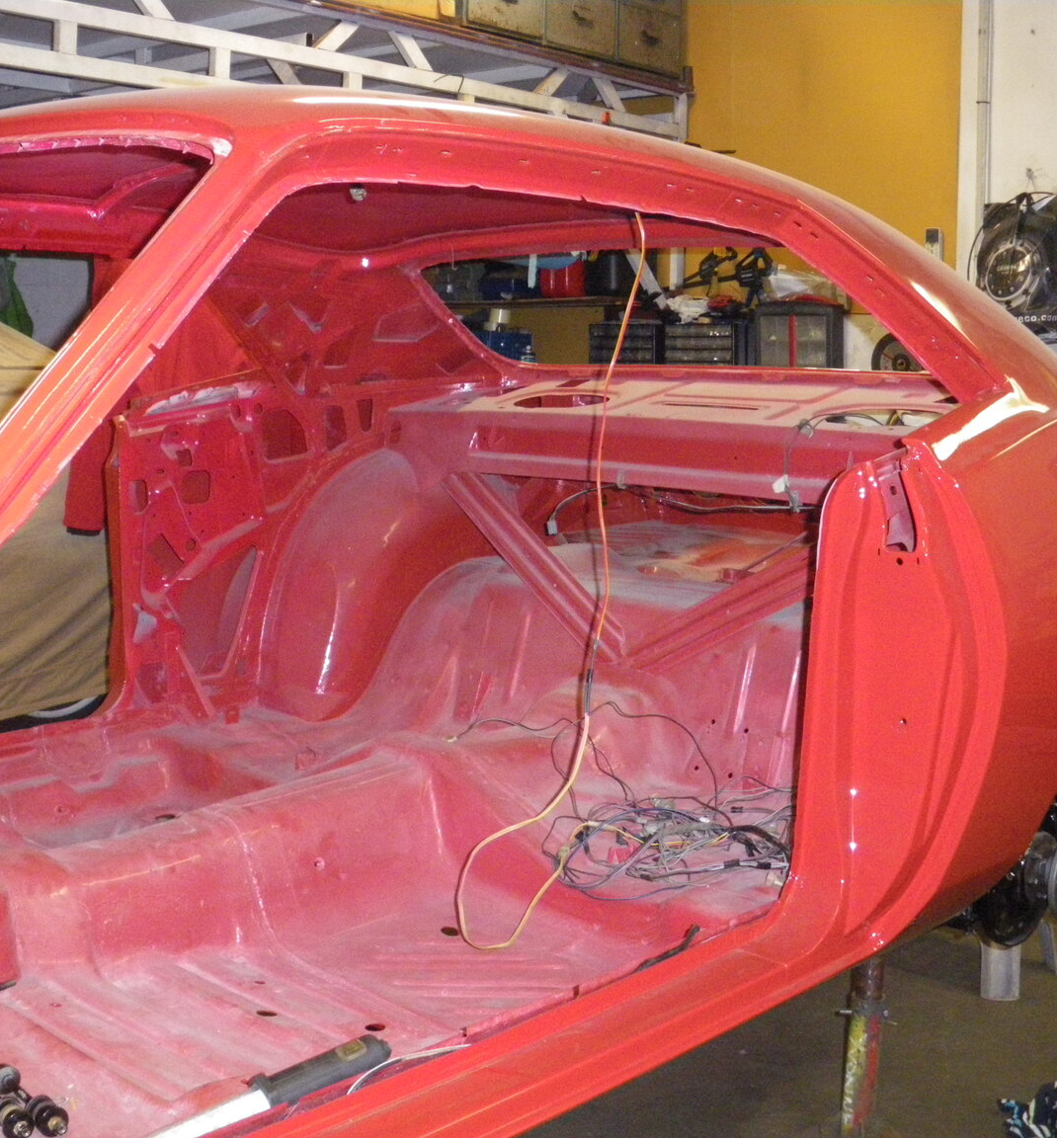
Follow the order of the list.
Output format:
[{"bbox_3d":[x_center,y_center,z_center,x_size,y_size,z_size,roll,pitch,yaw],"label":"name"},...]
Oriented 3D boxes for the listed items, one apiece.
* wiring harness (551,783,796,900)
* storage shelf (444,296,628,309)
[{"bbox_3d":[0.208,0.360,2.100,0.380,0.090,0.340,0,8,0],"label":"wiring harness"},{"bbox_3d":[-0.034,-1.026,6.100,1.150,0.035,0.300,6,10,35],"label":"storage shelf"}]

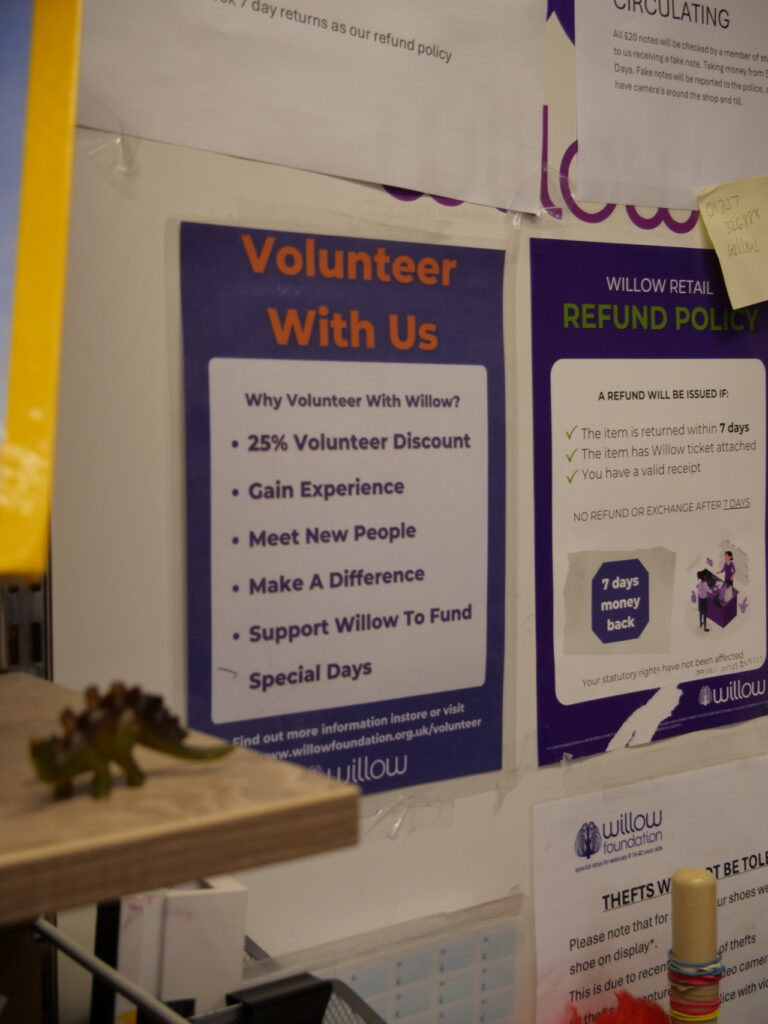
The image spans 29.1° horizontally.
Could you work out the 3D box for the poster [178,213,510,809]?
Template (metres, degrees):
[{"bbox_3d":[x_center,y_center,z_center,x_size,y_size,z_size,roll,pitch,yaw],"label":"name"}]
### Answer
[{"bbox_3d":[-0.014,0.004,0.786,0.210,0.297,0.004,-3,4,-37],"label":"poster"}]

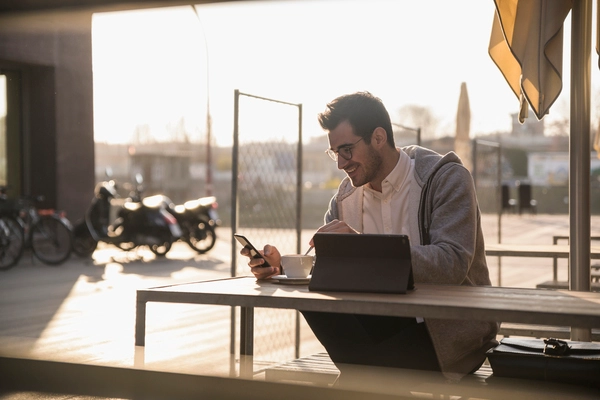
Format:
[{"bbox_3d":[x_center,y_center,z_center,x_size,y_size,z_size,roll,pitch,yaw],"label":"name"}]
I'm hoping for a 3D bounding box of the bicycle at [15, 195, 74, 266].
[{"bbox_3d":[-3.980,0.400,15.600,1.720,1.060,0.600,0,0,25],"label":"bicycle"}]

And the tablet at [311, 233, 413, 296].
[{"bbox_3d":[0.164,0.161,2.790,0.255,0.147,0.120,0,0,19],"label":"tablet"}]

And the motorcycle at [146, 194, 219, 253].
[{"bbox_3d":[-2.250,0.300,18.600,2.030,1.220,0.750,0,0,25],"label":"motorcycle"}]

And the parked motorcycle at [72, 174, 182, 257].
[{"bbox_3d":[-2.830,0.245,17.600,1.940,1.320,0.700,0,0,17],"label":"parked motorcycle"}]

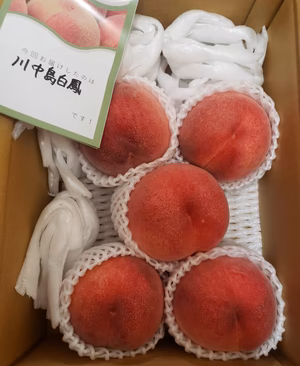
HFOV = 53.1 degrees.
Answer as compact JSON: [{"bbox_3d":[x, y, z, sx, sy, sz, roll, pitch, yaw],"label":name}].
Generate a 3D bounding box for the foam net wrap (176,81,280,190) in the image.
[{"bbox_3d":[0.075,-0.046,0.295,0.097,0.074,0.099,0,82,0],"label":"foam net wrap"}]

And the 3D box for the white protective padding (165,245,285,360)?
[{"bbox_3d":[0.067,0.107,0.276,0.101,0.074,0.098,0,82,0],"label":"white protective padding"}]

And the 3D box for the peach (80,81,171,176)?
[{"bbox_3d":[-0.022,-0.051,0.289,0.087,0.080,0.088,0,82,0],"label":"peach"}]

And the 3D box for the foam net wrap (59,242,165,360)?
[{"bbox_3d":[-0.035,0.105,0.276,0.097,0.074,0.098,0,82,0],"label":"foam net wrap"}]

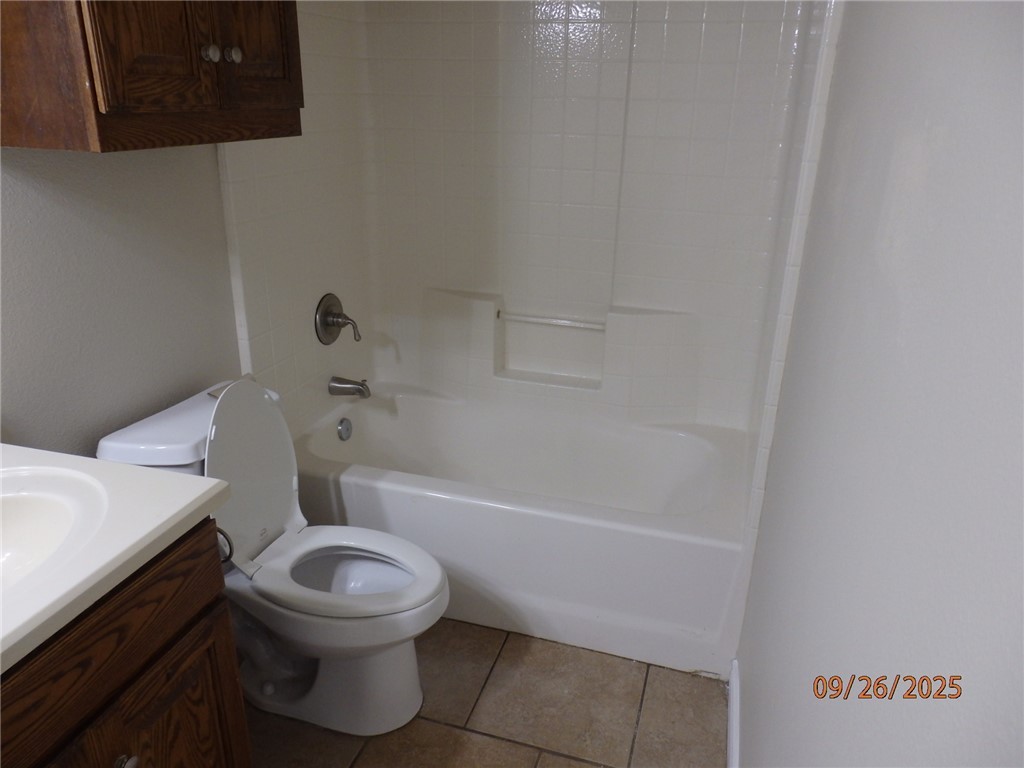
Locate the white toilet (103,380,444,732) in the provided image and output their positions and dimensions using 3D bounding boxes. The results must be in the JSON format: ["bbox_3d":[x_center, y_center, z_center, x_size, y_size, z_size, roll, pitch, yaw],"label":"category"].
[{"bbox_3d":[-0.531,0.421,1.904,0.775,0.885,0.440,7,22,15],"label":"white toilet"}]

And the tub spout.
[{"bbox_3d":[-0.579,0.015,2.657,0.152,0.073,0.060,7,22,15],"label":"tub spout"}]

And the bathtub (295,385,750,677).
[{"bbox_3d":[0.018,0.415,2.566,1.500,0.440,0.785,7,22,15],"label":"bathtub"}]

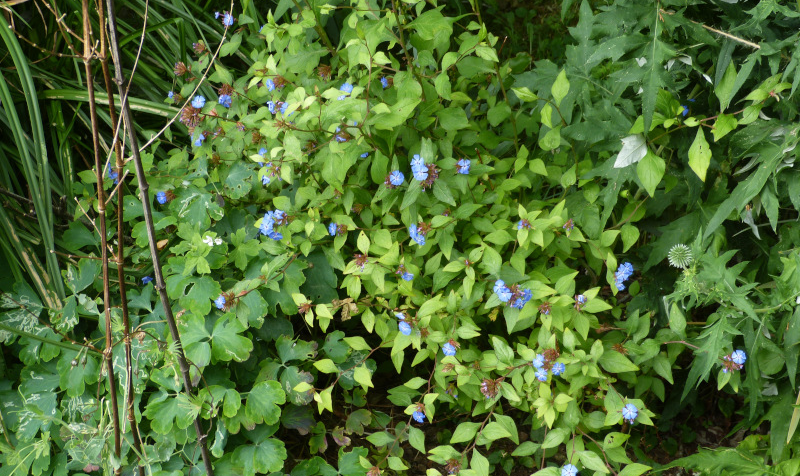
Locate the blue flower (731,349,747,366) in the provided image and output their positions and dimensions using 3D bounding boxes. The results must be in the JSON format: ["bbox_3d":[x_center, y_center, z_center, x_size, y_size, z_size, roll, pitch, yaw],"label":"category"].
[{"bbox_3d":[0.468,0.165,2.330,0.021,0.021,0.015,-4,25,-9],"label":"blue flower"}]

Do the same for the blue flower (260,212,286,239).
[{"bbox_3d":[-0.180,-0.019,2.400,0.034,0.033,0.024,6,26,14],"label":"blue flower"}]

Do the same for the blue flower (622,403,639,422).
[{"bbox_3d":[0.307,0.233,2.250,0.021,0.022,0.015,0,25,0],"label":"blue flower"}]

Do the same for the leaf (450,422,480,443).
[{"bbox_3d":[0.084,0.248,2.150,0.038,0.019,0.020,0,25,0],"label":"leaf"}]

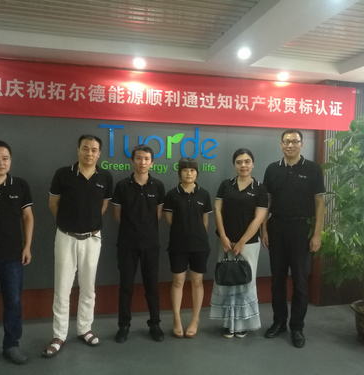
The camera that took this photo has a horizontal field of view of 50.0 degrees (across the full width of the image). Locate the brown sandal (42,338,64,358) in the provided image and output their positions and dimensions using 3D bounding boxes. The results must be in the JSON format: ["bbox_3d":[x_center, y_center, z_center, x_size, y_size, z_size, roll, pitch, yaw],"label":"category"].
[{"bbox_3d":[-0.992,1.226,3.057,0.100,0.090,0.265,2,3,17],"label":"brown sandal"}]

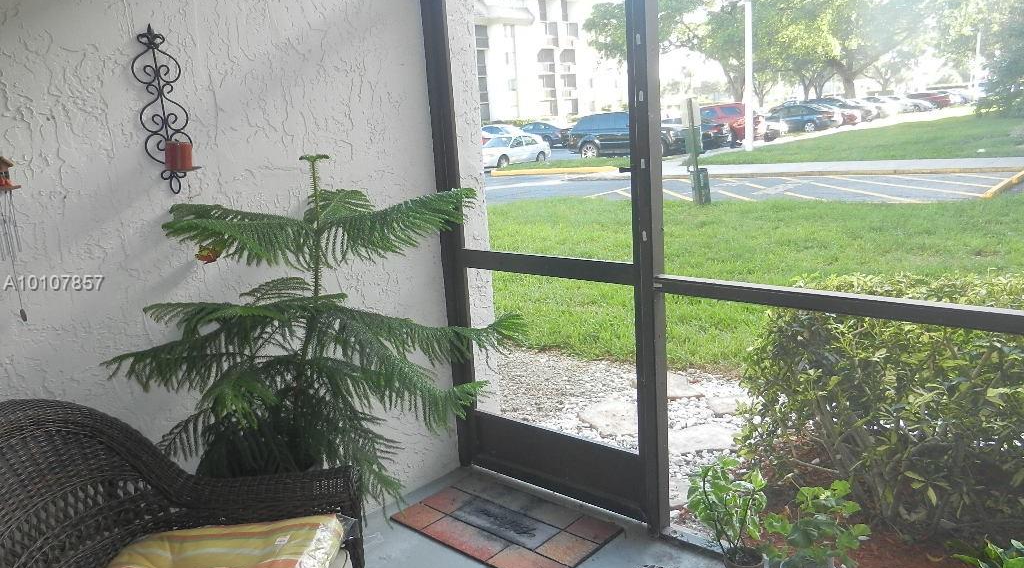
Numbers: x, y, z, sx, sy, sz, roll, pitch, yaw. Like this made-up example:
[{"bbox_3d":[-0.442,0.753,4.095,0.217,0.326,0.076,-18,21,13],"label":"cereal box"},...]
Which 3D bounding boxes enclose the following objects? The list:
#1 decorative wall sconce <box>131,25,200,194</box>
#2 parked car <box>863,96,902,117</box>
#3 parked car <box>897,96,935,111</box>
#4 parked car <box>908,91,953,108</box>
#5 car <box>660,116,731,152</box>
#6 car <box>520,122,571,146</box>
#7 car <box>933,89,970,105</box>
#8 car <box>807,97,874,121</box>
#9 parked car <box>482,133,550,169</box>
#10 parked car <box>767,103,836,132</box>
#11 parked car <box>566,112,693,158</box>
[{"bbox_3d":[-0.974,-0.499,2.119,0.118,0.485,0.142,7,16,40],"label":"decorative wall sconce"},{"bbox_3d":[25.694,-12.721,53.000,4.500,1.480,1.800,7,16,42],"label":"parked car"},{"bbox_3d":[33.268,-15.309,63.000,4.500,1.450,1.800,7,16,42],"label":"parked car"},{"bbox_3d":[38.209,-17.196,69.000,4.600,1.480,1.820,7,16,41],"label":"parked car"},{"bbox_3d":[7.115,-6.508,31.600,1.820,1.480,4.600,-15,16,-41],"label":"car"},{"bbox_3d":[1.565,-8.153,40.600,4.600,1.450,1.800,7,16,41],"label":"car"},{"bbox_3d":[47.811,-20.483,81.000,4.600,1.500,1.800,5,15,36],"label":"car"},{"bbox_3d":[18.653,-10.353,44.000,4.600,1.520,1.820,7,16,42],"label":"car"},{"bbox_3d":[-0.165,-6.282,34.800,1.720,1.410,4.400,7,16,40],"label":"parked car"},{"bbox_3d":[15.826,-9.271,41.500,4.700,1.460,1.820,5,15,34],"label":"parked car"},{"bbox_3d":[4.628,-5.777,29.000,4.800,1.760,1.910,3,14,27],"label":"parked car"}]

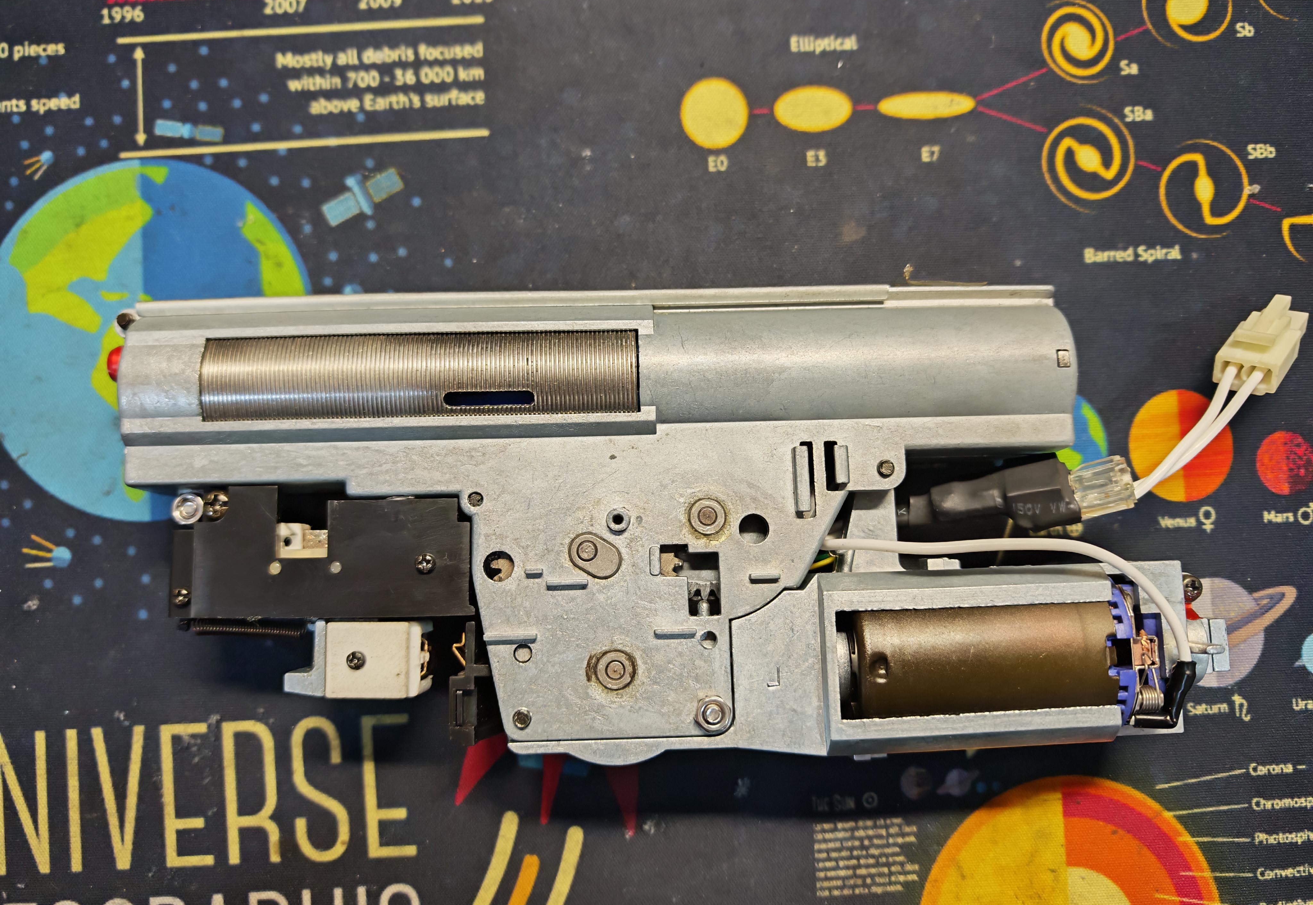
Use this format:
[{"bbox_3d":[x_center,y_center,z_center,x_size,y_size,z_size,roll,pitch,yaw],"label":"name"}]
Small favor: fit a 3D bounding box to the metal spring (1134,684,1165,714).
[{"bbox_3d":[0.081,0.040,0.149,0.004,0.004,0.004,-2,83,-1],"label":"metal spring"}]

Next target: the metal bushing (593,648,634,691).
[{"bbox_3d":[-0.007,0.034,0.144,0.006,0.002,0.006,0,83,0],"label":"metal bushing"}]

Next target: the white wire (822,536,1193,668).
[{"bbox_3d":[0.057,0.021,0.146,0.062,0.007,0.018,9,89,1],"label":"white wire"}]

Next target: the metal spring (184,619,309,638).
[{"bbox_3d":[-0.070,0.030,0.156,0.021,0.003,0.003,2,89,0],"label":"metal spring"}]

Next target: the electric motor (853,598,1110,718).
[{"bbox_3d":[0.052,0.035,0.156,0.044,0.025,0.025,-2,83,-1],"label":"electric motor"}]

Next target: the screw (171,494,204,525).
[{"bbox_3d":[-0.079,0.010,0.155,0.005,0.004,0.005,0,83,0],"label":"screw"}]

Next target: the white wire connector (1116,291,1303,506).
[{"bbox_3d":[0.101,-0.008,0.164,0.013,0.015,0.048,41,89,1],"label":"white wire connector"}]

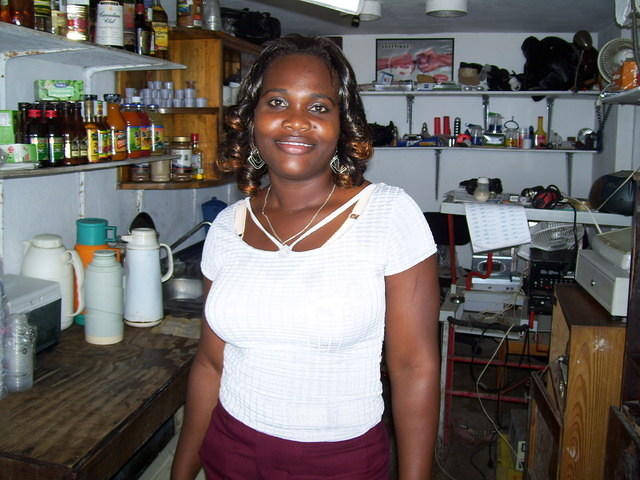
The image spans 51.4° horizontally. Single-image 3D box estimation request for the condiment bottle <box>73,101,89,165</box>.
[{"bbox_3d":[-0.717,-0.323,1.992,0.050,0.188,0.050,-7,13,-41],"label":"condiment bottle"}]

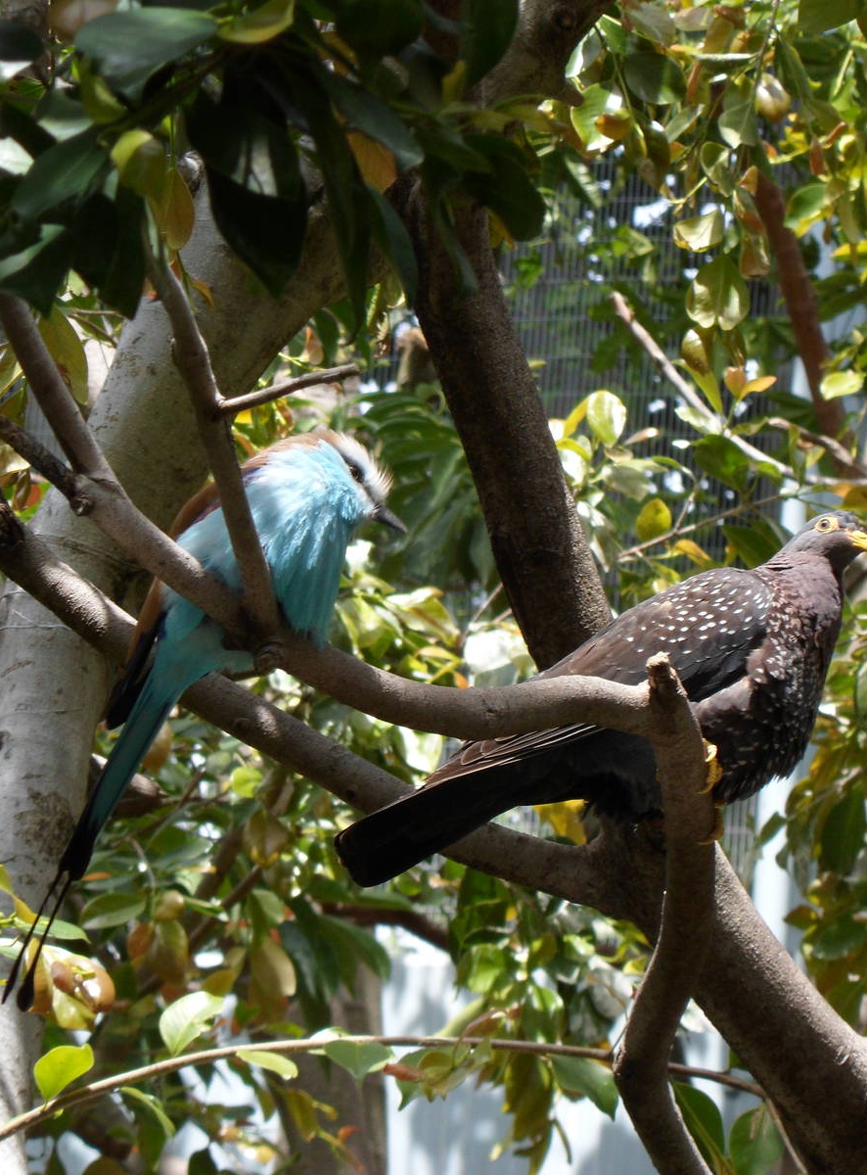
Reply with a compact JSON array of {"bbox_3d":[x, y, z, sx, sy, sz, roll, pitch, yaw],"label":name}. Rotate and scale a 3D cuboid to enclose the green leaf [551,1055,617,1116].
[{"bbox_3d":[0.091,0.302,7.400,0.054,0.030,0.016,45,-16,6],"label":"green leaf"}]

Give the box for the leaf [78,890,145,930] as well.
[{"bbox_3d":[-0.206,0.206,7.795,0.046,0.026,0.011,-23,-20,-9],"label":"leaf"}]

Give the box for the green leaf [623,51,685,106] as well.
[{"bbox_3d":[0.142,-0.329,7.900,0.044,0.034,0.016,45,0,13],"label":"green leaf"}]

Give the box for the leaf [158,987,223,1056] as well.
[{"bbox_3d":[-0.145,0.260,7.300,0.033,0.047,0.018,34,-10,16],"label":"leaf"}]

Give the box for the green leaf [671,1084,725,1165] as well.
[{"bbox_3d":[0.159,0.323,7.341,0.028,0.058,0.011,-31,7,11],"label":"green leaf"}]

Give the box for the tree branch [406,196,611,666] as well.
[{"bbox_3d":[0.046,-0.095,7.400,0.052,0.315,0.052,-15,-10,0],"label":"tree branch"}]

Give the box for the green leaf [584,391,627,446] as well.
[{"bbox_3d":[0.115,-0.113,8.198,0.030,0.041,0.011,-11,-18,8],"label":"green leaf"}]

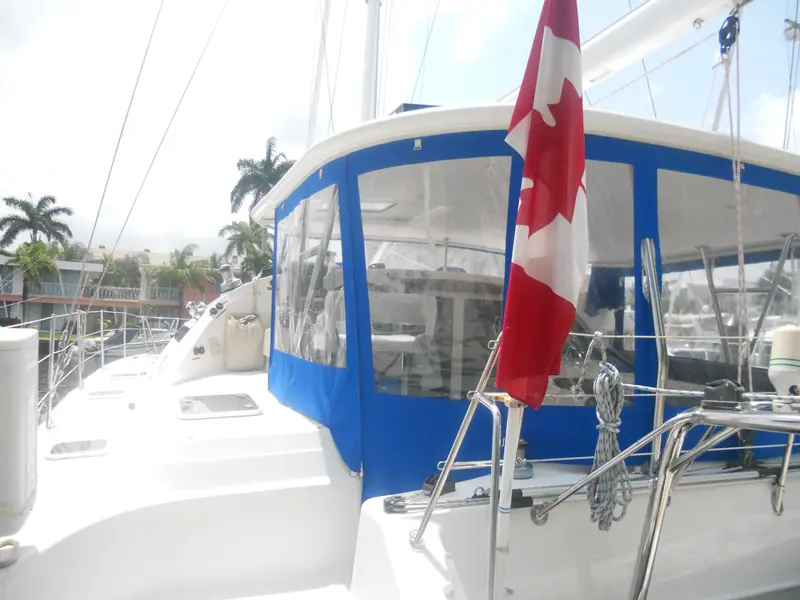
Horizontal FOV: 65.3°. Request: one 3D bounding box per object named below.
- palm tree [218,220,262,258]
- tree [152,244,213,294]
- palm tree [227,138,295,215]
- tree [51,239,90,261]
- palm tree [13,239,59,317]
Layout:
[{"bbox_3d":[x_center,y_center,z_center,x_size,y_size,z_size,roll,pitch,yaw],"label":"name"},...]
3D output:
[{"bbox_3d":[-13.040,-1.920,52.000,4.200,9.420,4.200,1,-1,0],"label":"palm tree"},{"bbox_3d":[-16.730,-0.770,48.000,4.700,6.850,4.700,1,-1,0],"label":"tree"},{"bbox_3d":[-11.730,-5.620,54.000,6.200,17.050,6.200,1,-1,0],"label":"palm tree"},{"bbox_3d":[-30.100,-1.280,57.000,3.500,8.310,3.500,1,-1,0],"label":"tree"},{"bbox_3d":[-27.450,-0.980,47.000,3.700,7.000,3.700,1,-1,0],"label":"palm tree"}]

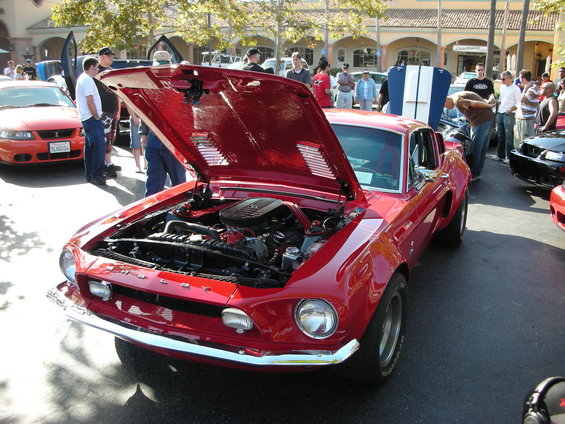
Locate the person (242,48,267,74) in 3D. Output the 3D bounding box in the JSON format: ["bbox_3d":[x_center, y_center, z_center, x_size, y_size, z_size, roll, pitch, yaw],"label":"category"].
[{"bbox_3d":[-0.447,-1.736,9.466,0.360,1.860,0.520,-11,19,-39],"label":"person"}]

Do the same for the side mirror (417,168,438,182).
[{"bbox_3d":[0.985,-0.248,3.880,0.125,0.085,0.100,8,16,23],"label":"side mirror"}]

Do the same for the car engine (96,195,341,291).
[{"bbox_3d":[-0.234,0.203,3.221,1.150,0.380,1.130,8,16,23],"label":"car engine"}]

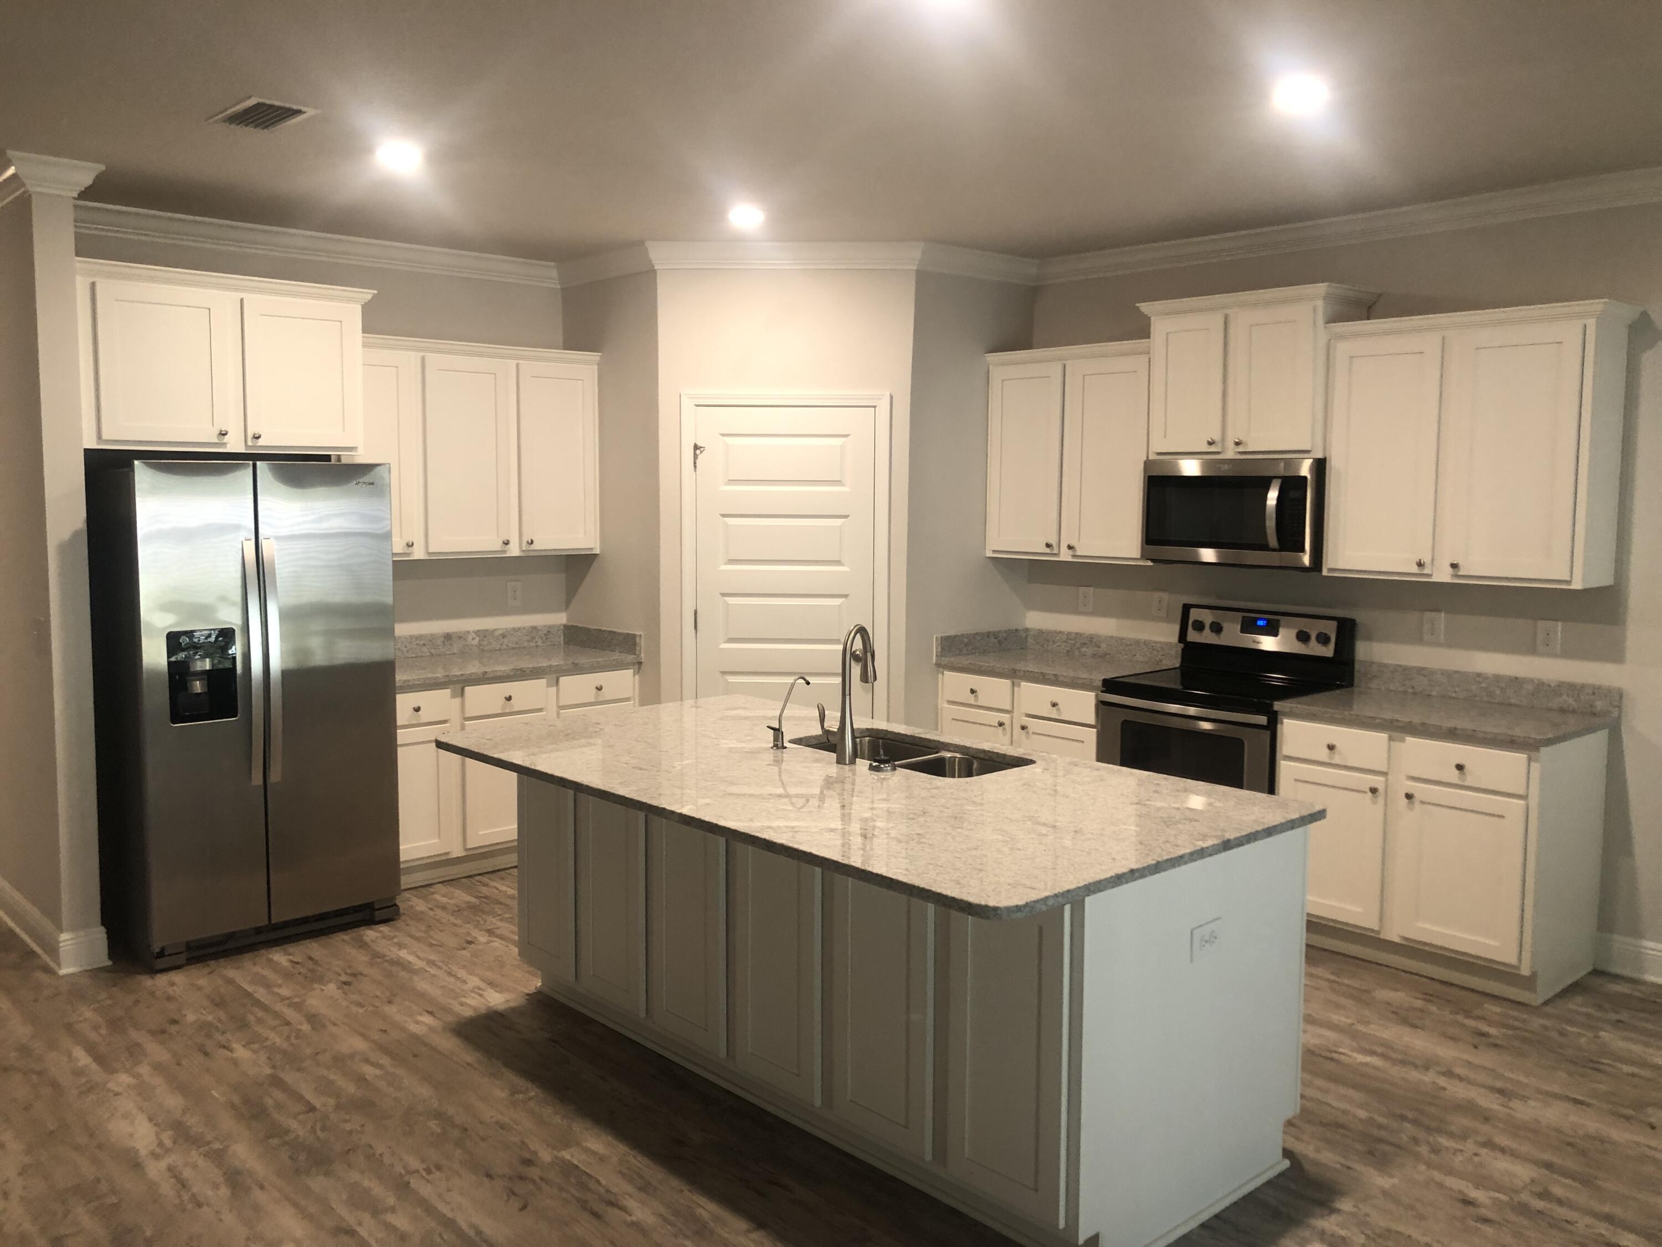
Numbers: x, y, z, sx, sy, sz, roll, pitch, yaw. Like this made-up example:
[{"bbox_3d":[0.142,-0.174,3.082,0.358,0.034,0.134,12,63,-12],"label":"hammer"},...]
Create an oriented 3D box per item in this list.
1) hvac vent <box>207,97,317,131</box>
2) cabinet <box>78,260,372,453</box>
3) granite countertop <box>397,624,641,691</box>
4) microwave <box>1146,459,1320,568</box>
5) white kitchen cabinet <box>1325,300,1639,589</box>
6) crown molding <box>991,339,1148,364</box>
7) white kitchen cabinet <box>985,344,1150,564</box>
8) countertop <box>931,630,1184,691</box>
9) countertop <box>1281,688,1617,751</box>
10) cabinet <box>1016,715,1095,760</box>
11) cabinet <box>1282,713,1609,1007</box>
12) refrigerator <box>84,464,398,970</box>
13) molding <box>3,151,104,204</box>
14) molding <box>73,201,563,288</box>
[{"bbox_3d":[-1.649,-1.458,3.893,0.188,0.020,0.350,-5,8,-42],"label":"hvac vent"},{"bbox_3d":[-2.413,-0.981,5.210,1.077,0.639,0.662,-5,8,-42],"label":"cabinet"},{"bbox_3d":[-1.577,0.134,6.044,1.276,0.136,0.650,-5,8,-42],"label":"granite countertop"},{"bbox_3d":[1.696,-0.452,5.461,0.405,0.420,0.756,-5,8,-42],"label":"microwave"},{"bbox_3d":[2.309,-0.623,4.841,0.355,0.941,0.958,-5,8,-42],"label":"white kitchen cabinet"},{"bbox_3d":[1.051,-1.191,5.970,0.056,0.054,0.933,-5,8,-42],"label":"crown molding"},{"bbox_3d":[1.159,-0.759,6.114,0.355,0.941,0.933,-5,8,-42],"label":"white kitchen cabinet"},{"bbox_3d":[1.037,0.146,6.059,0.655,0.136,0.896,-5,8,-42],"label":"countertop"},{"bbox_3d":[2.194,0.329,4.831,0.660,0.034,0.938,-5,8,-42],"label":"countertop"},{"bbox_3d":[1.189,0.707,5.960,0.630,0.680,0.460,-5,8,-42],"label":"cabinet"},{"bbox_3d":[2.182,0.779,4.872,0.625,0.879,0.918,-5,8,-42],"label":"cabinet"},{"bbox_3d":[-2.272,0.278,5.162,0.900,1.775,0.880,-5,8,-42],"label":"refrigerator"},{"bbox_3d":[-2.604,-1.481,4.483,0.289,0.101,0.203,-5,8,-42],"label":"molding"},{"bbox_3d":[-2.125,-1.603,5.750,2.266,0.101,0.083,-5,8,-42],"label":"molding"}]

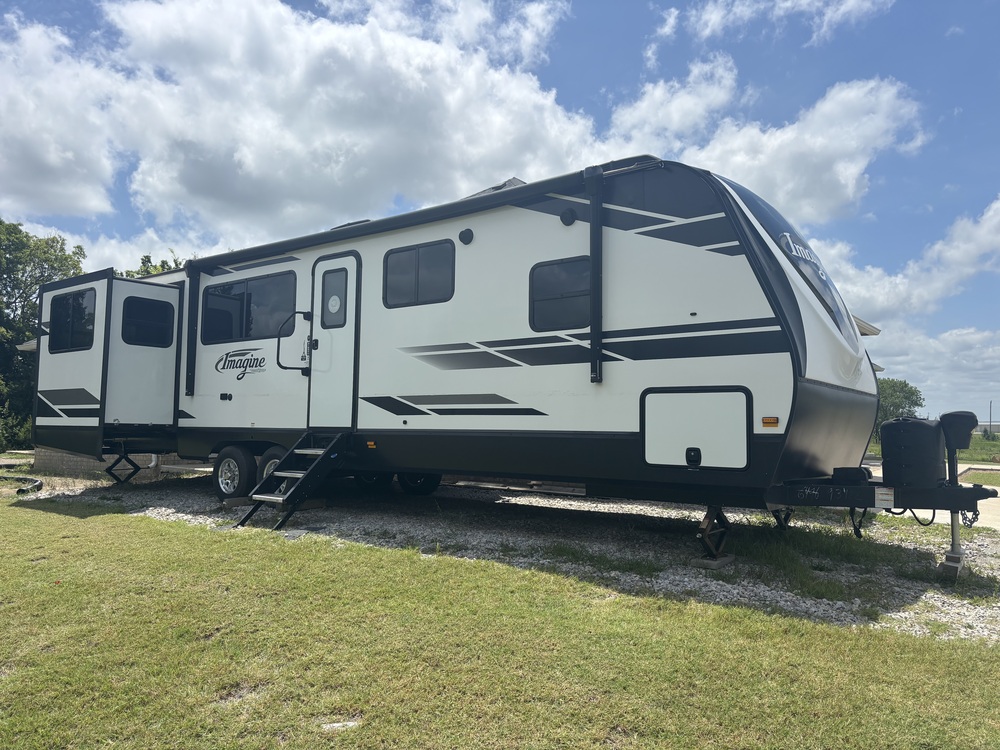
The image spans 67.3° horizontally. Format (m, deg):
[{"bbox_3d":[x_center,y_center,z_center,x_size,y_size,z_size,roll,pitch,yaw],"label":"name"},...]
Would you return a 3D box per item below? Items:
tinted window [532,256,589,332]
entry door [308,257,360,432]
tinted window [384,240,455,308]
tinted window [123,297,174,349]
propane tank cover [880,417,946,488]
[{"bbox_3d":[0.500,-0.646,6.113,0.630,0.593,0.060,-3,-5,37],"label":"tinted window"},{"bbox_3d":[-1.709,-0.339,7.777,0.740,1.790,0.060,-3,-5,37],"label":"entry door"},{"bbox_3d":[-0.770,-0.947,7.110,0.926,0.590,0.060,-3,-5,37],"label":"tinted window"},{"bbox_3d":[-4.352,-0.649,9.346,0.050,0.593,0.650,-3,-5,37],"label":"tinted window"},{"bbox_3d":[3.068,0.566,5.574,0.370,0.521,0.630,-3,-5,37],"label":"propane tank cover"}]

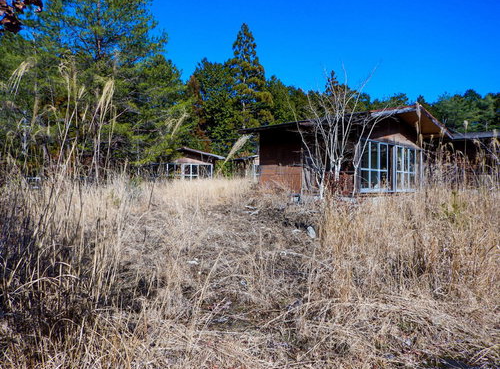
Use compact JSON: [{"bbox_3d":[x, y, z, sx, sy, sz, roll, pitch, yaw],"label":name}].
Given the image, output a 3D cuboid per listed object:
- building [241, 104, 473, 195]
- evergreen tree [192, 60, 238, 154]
[{"bbox_3d":[4.631,-1.307,16.230,8.050,3.798,6.331,0,0,-43],"label":"building"},{"bbox_3d":[-3.582,-6.697,36.000,4.984,12.979,4.984,0,0,0],"label":"evergreen tree"}]

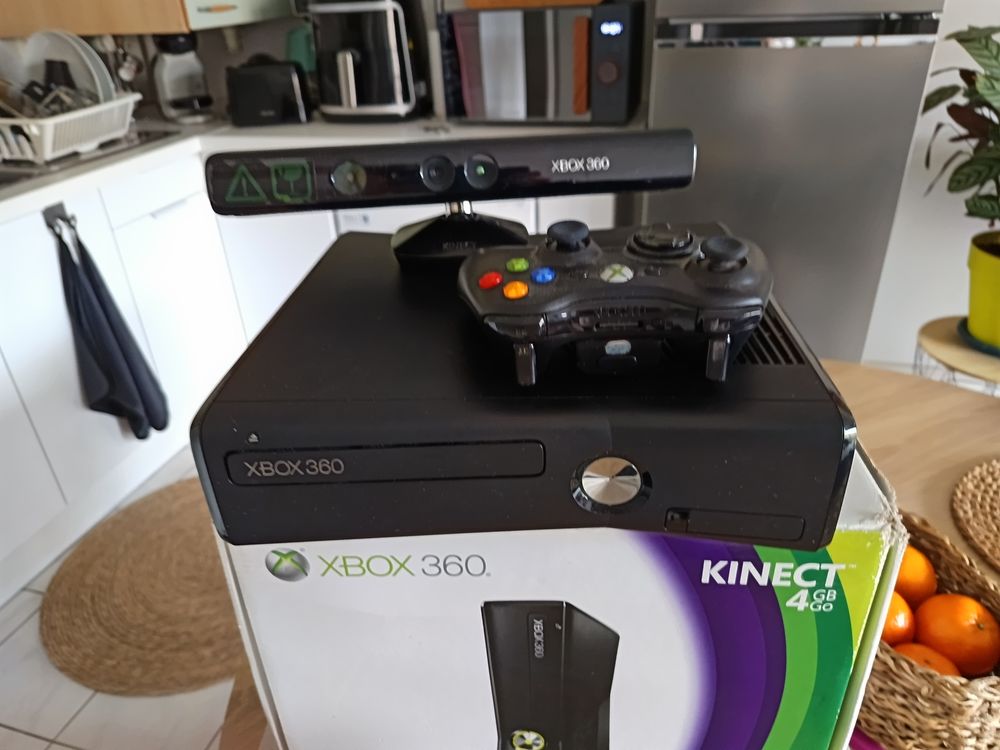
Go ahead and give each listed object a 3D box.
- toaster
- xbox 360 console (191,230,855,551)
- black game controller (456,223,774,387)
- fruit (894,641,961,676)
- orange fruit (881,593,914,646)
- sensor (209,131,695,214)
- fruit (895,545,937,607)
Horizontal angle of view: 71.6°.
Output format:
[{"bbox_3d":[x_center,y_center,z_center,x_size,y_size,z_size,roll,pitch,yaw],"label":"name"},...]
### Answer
[{"bbox_3d":[-0.733,-0.899,2.203,0.240,0.180,0.155,-3,29,-1],"label":"toaster"},{"bbox_3d":[0.014,-0.016,0.413,0.270,0.075,0.264,0,29,4],"label":"xbox 360 console"},{"bbox_3d":[0.053,-0.047,0.338,0.153,0.057,0.106,1,29,7],"label":"black game controller"},{"bbox_3d":[0.301,0.225,0.502,0.059,0.056,0.059,6,30,15],"label":"fruit"},{"bbox_3d":[0.298,0.199,0.547,0.059,0.056,0.059,6,30,15],"label":"orange fruit"},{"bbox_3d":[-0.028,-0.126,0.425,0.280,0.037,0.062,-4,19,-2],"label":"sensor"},{"bbox_3d":[0.339,0.176,0.587,0.059,0.056,0.059,6,30,15],"label":"fruit"}]

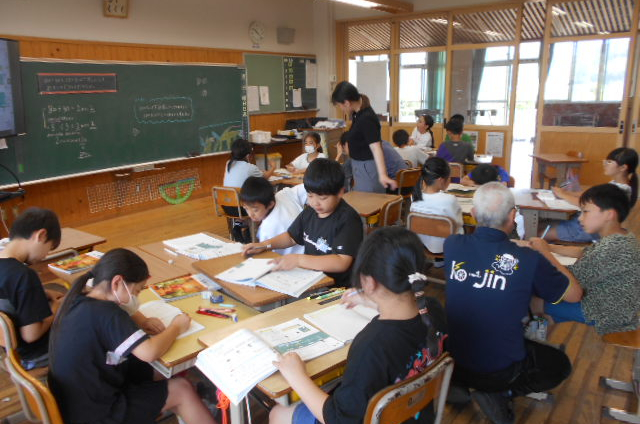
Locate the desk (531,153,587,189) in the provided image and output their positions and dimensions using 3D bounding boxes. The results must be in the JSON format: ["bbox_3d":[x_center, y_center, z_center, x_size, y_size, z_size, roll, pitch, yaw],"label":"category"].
[{"bbox_3d":[2.922,-0.396,5.976,0.430,0.650,0.620,-1,14,3],"label":"desk"}]

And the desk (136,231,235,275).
[{"bbox_3d":[-0.656,0.522,2.665,0.420,0.640,0.610,-12,18,-35],"label":"desk"}]

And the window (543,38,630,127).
[{"bbox_3d":[3.406,-1.674,6.285,1.000,1.120,0.060,10,18,38],"label":"window"}]

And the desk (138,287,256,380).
[{"bbox_3d":[-0.526,0.710,1.940,0.450,0.660,0.650,-15,19,-42],"label":"desk"}]

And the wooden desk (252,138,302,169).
[{"bbox_3d":[-0.680,-0.800,7.840,0.550,0.710,0.950,10,18,38],"label":"wooden desk"}]

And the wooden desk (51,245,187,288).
[{"bbox_3d":[-0.941,0.607,2.367,0.622,0.673,0.428,13,20,43],"label":"wooden desk"}]

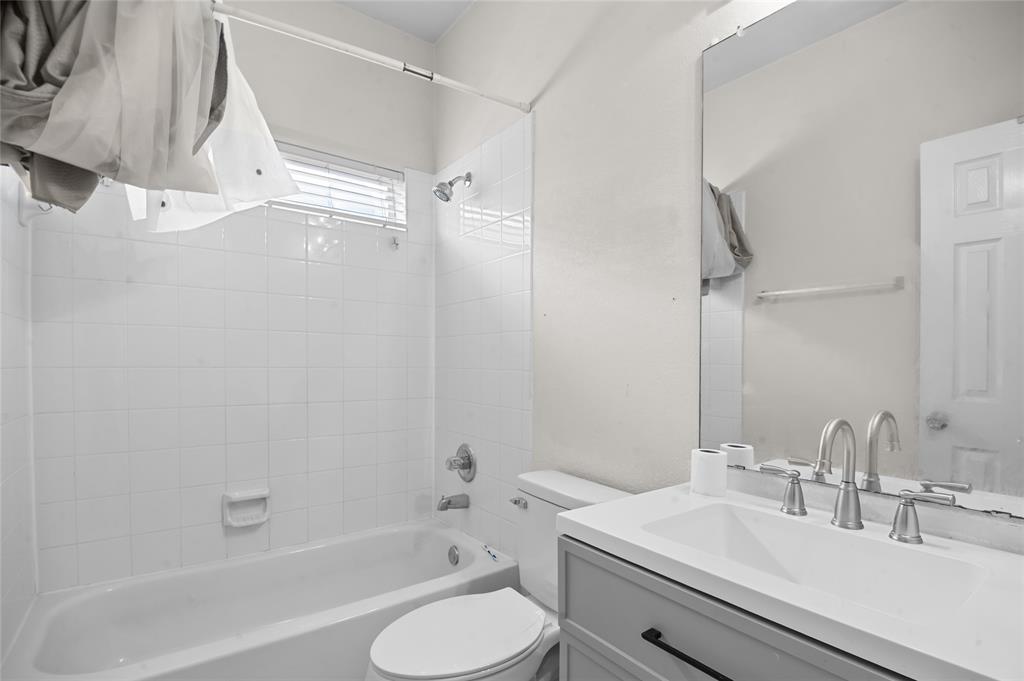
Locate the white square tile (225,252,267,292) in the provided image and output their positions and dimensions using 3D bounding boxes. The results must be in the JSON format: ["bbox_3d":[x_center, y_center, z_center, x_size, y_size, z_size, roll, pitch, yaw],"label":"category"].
[{"bbox_3d":[-1.090,-0.278,1.860,0.152,0.152,0.009,2,-3,-35],"label":"white square tile"}]

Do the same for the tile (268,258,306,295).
[{"bbox_3d":[-0.977,-0.277,1.982,0.152,0.152,0.010,1,-2,-35],"label":"tile"}]

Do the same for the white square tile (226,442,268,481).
[{"bbox_3d":[-1.091,0.500,1.880,0.152,0.152,0.010,1,-2,-35],"label":"white square tile"}]

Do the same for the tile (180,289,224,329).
[{"bbox_3d":[-1.214,-0.125,1.777,0.152,0.152,0.009,2,-3,-35],"label":"tile"}]

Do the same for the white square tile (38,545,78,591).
[{"bbox_3d":[-1.549,0.775,1.552,0.100,0.145,0.010,1,-2,-35],"label":"white square tile"}]

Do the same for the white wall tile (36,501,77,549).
[{"bbox_3d":[-1.553,0.629,1.553,0.100,0.152,0.010,1,-2,-35],"label":"white wall tile"}]

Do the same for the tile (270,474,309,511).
[{"bbox_3d":[-0.959,0.652,1.950,0.152,0.152,0.009,2,-3,-35],"label":"tile"}]

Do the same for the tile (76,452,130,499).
[{"bbox_3d":[-1.457,0.482,1.625,0.152,0.152,0.010,1,-2,-35],"label":"tile"}]

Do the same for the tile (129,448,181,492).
[{"bbox_3d":[-1.333,0.486,1.700,0.152,0.152,0.009,2,-3,-35],"label":"tile"}]

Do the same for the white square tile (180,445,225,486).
[{"bbox_3d":[-1.212,0.489,1.780,0.152,0.152,0.009,2,-3,-35],"label":"white square tile"}]

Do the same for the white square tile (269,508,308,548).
[{"bbox_3d":[-0.961,0.811,1.963,0.152,0.152,0.010,1,-2,-35],"label":"white square tile"}]

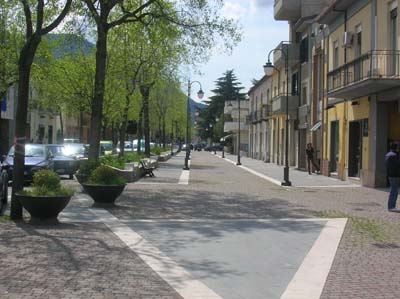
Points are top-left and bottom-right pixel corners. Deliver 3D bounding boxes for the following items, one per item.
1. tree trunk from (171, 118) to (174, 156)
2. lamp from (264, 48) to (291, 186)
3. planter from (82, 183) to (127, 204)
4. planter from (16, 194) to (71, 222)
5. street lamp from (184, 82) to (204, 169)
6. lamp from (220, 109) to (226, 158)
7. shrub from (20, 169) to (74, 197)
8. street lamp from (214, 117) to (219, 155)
[{"bbox_3d":[-3.618,-1.553,82.000,0.380,4.800,0.380,0,0,0],"label":"tree trunk"},{"bbox_3d":[3.136,-1.293,24.872,1.100,5.450,0.420,0,0,-1],"label":"lamp"},{"bbox_3d":[-2.560,1.197,16.798,1.200,0.570,1.200,0,0,-1],"label":"planter"},{"bbox_3d":[-3.274,1.226,13.148,1.200,0.570,1.200,0,0,-1],"label":"planter"},{"bbox_3d":[-0.394,-1.418,38.582,1.100,5.450,0.420,0,0,-1],"label":"street lamp"},{"bbox_3d":[2.469,-1.709,74.472,1.100,5.450,0.420,0,0,-1],"label":"lamp"},{"bbox_3d":[-3.232,0.701,13.144,1.120,0.560,1.100,0,0,-1],"label":"shrub"},{"bbox_3d":[2.158,-1.914,98.972,1.100,5.450,0.420,0,0,-1],"label":"street lamp"}]

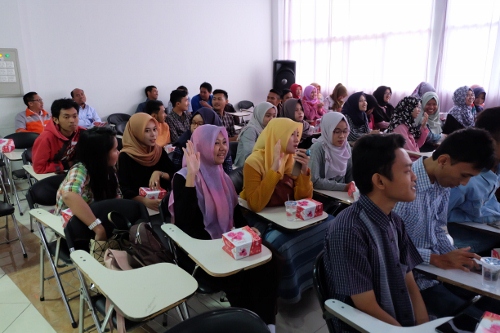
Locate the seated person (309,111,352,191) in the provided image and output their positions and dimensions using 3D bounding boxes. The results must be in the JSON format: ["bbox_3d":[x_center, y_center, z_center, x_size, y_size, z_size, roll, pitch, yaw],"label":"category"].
[{"bbox_3d":[0.678,0.240,2.592,0.480,1.210,0.800,-12,18,-39],"label":"seated person"}]

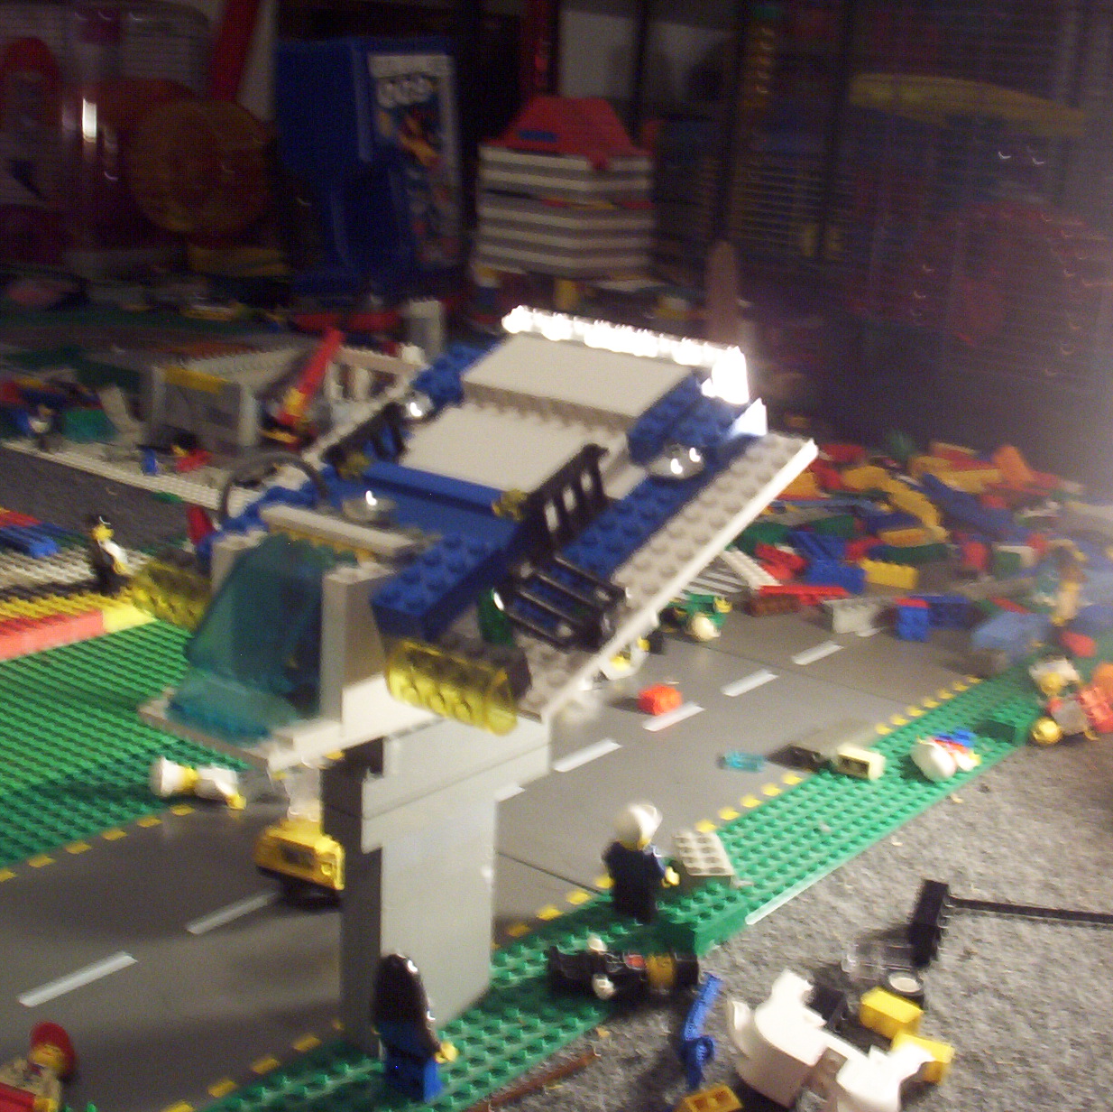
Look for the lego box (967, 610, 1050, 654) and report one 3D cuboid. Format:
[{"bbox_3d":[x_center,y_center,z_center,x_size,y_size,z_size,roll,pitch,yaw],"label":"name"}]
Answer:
[{"bbox_3d":[0.235,0.040,0.855,0.032,0.017,0.024,13,18,31],"label":"lego box"}]

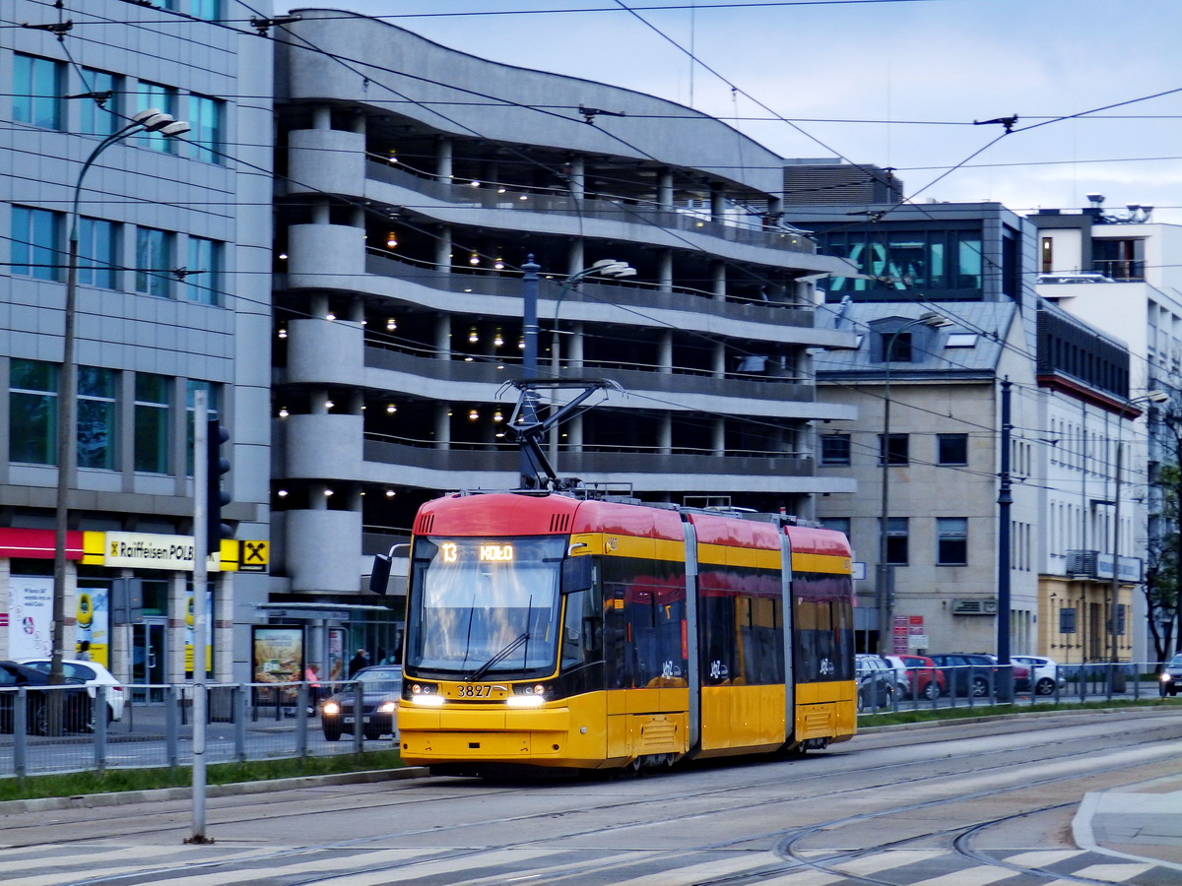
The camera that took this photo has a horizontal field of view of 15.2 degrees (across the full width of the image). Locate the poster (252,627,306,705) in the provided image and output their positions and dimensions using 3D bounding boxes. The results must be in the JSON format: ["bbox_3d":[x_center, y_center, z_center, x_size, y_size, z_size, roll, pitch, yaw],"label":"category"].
[{"bbox_3d":[-7.400,5.299,105.200,1.360,1.940,0.150,-1,-3,20],"label":"poster"}]

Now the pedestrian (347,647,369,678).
[{"bbox_3d":[-5.615,5.796,106.846,0.380,1.680,0.520,0,-3,5],"label":"pedestrian"}]

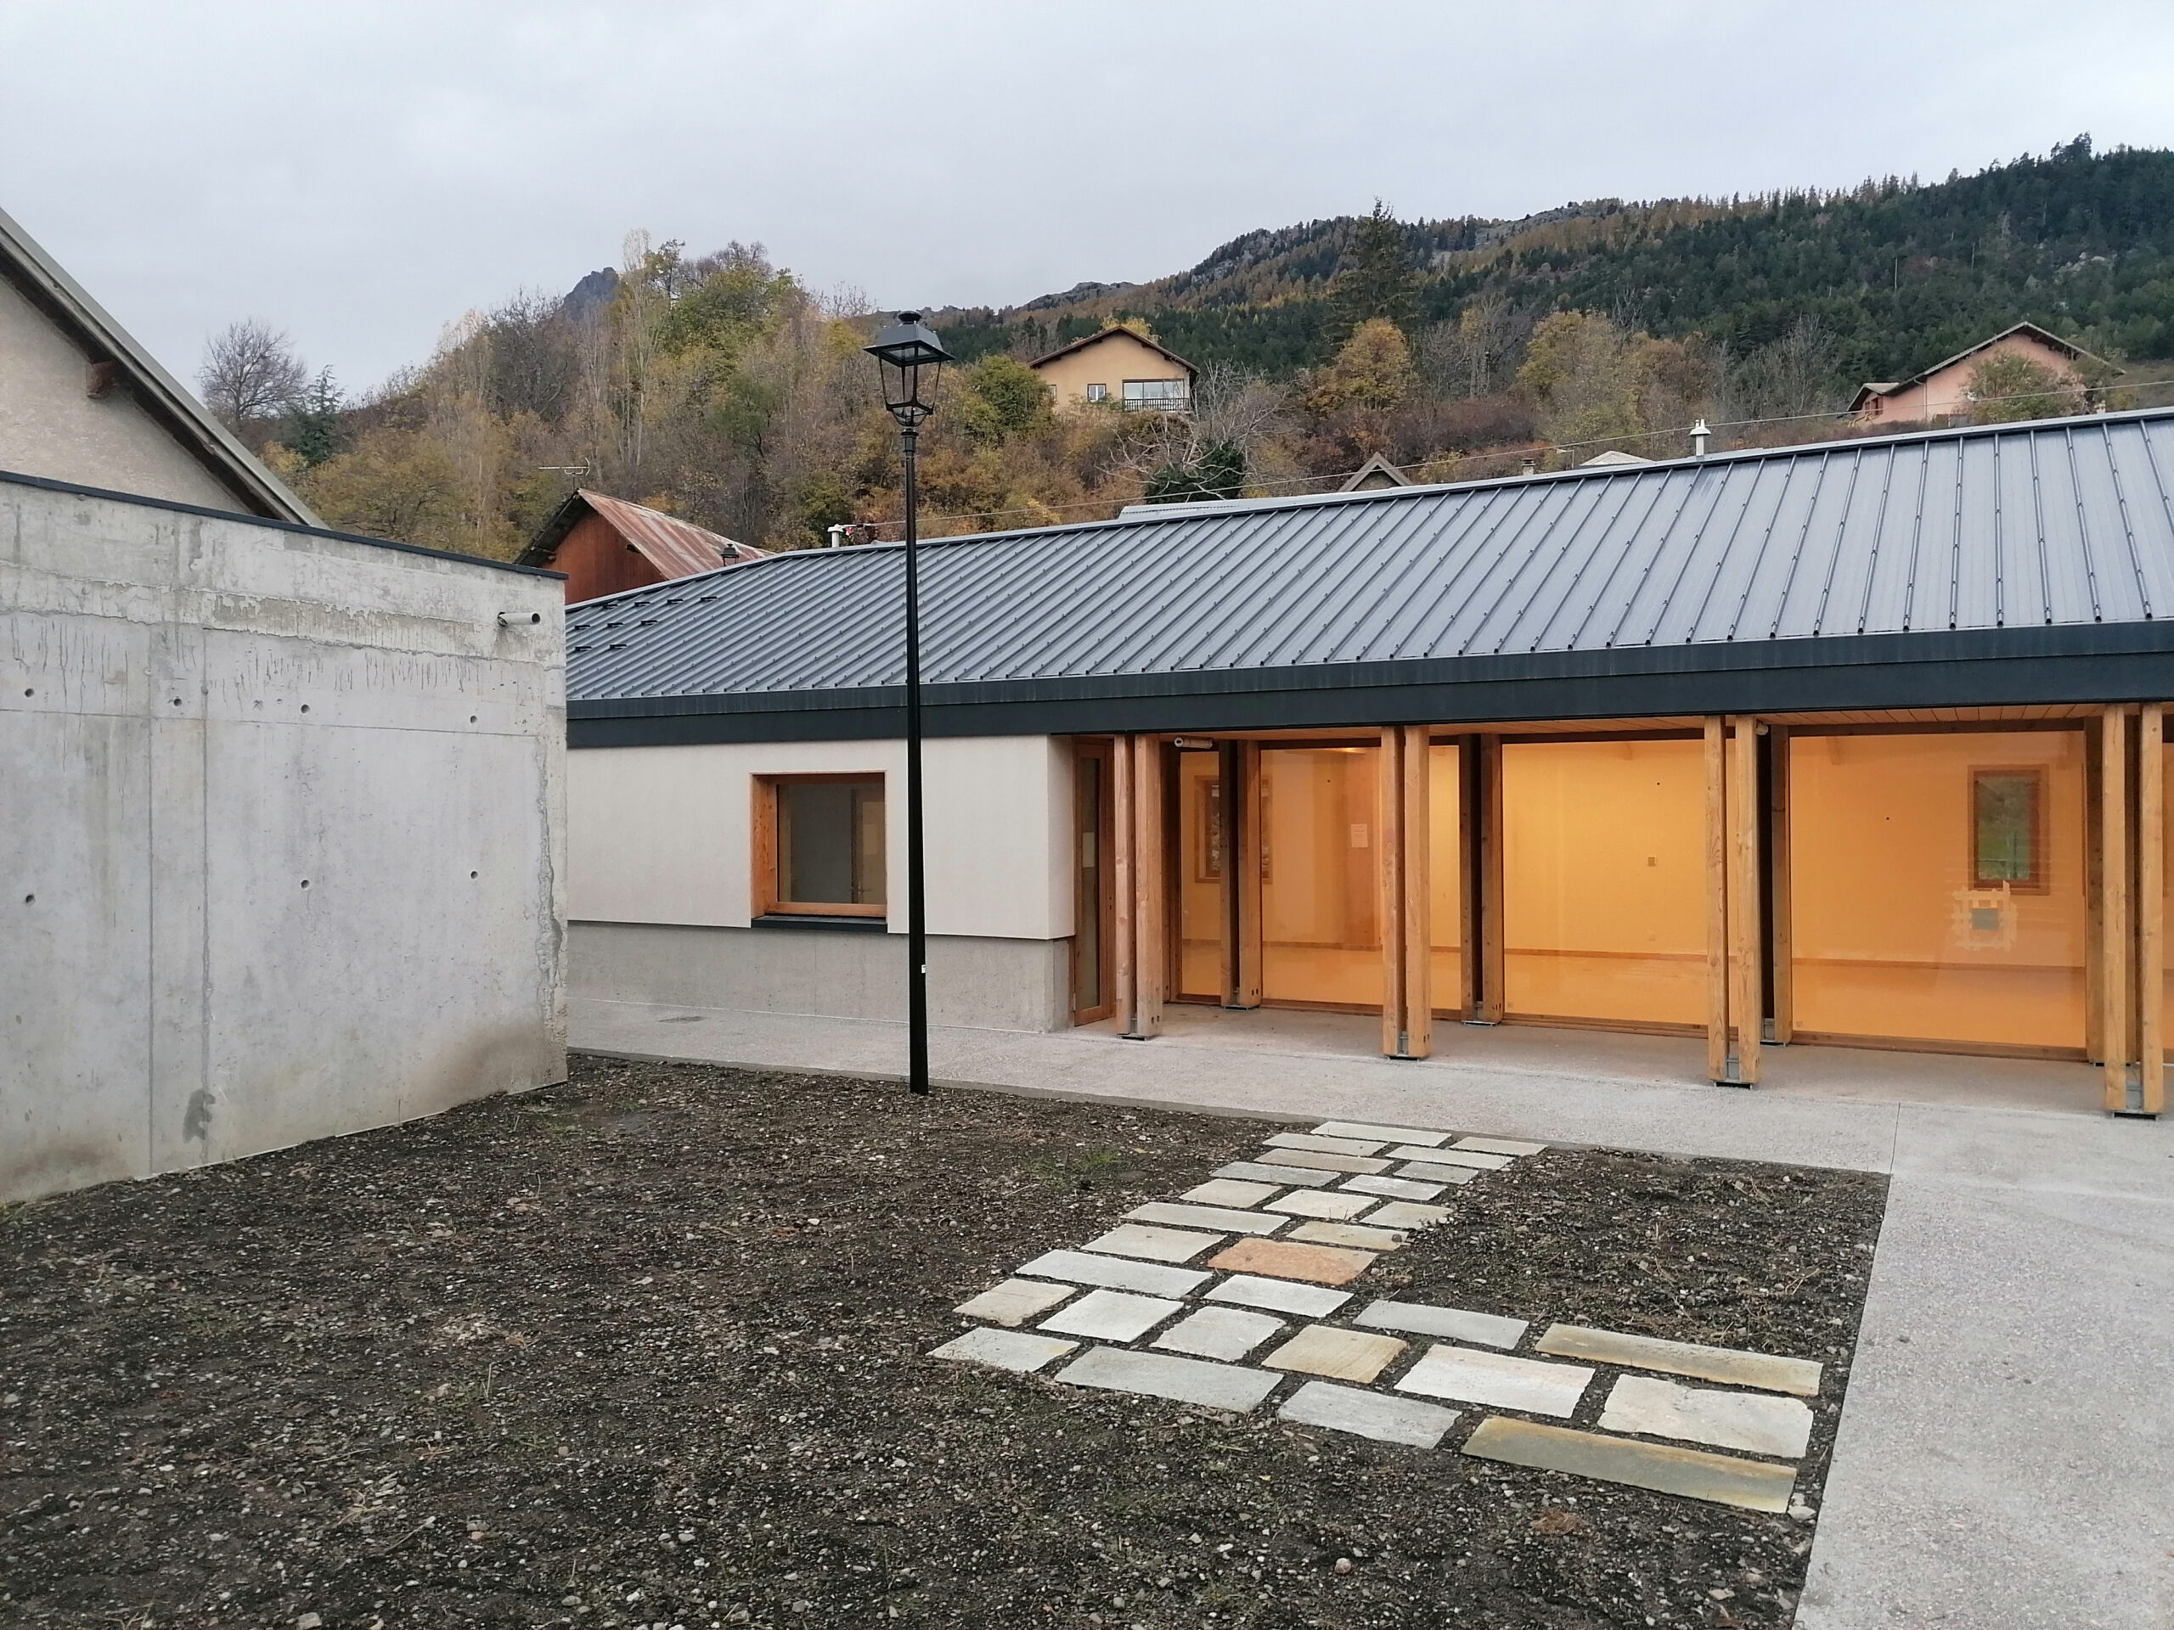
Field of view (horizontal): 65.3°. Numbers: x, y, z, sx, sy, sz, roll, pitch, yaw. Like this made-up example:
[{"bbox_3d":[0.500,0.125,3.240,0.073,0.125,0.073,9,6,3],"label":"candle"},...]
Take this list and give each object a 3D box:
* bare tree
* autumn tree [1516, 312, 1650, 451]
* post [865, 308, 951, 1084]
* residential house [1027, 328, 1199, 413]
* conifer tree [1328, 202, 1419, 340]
[{"bbox_3d":[-54.152,-28.260,110.000,7.100,8.200,7.000,0,0,0],"label":"bare tree"},{"bbox_3d":[29.832,-25.898,102.000,8.000,8.800,7.600,0,0,0],"label":"autumn tree"},{"bbox_3d":[-1.034,-0.669,10.200,0.390,4.710,0.390,0,1,45],"label":"post"},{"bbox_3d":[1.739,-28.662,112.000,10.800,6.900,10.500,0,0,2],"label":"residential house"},{"bbox_3d":[24.544,-45.676,145.000,7.800,13.800,7.800,0,0,0],"label":"conifer tree"}]

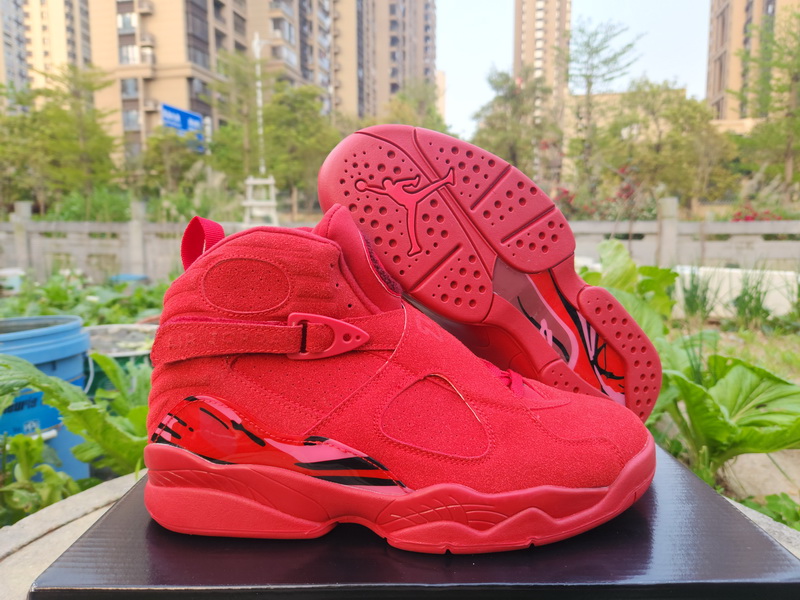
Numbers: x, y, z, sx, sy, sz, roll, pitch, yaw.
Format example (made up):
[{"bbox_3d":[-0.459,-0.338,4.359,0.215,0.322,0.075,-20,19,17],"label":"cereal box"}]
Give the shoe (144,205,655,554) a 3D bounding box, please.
[{"bbox_3d":[0.000,0.035,0.305,0.297,0.170,0.109,0,8,0],"label":"shoe"}]

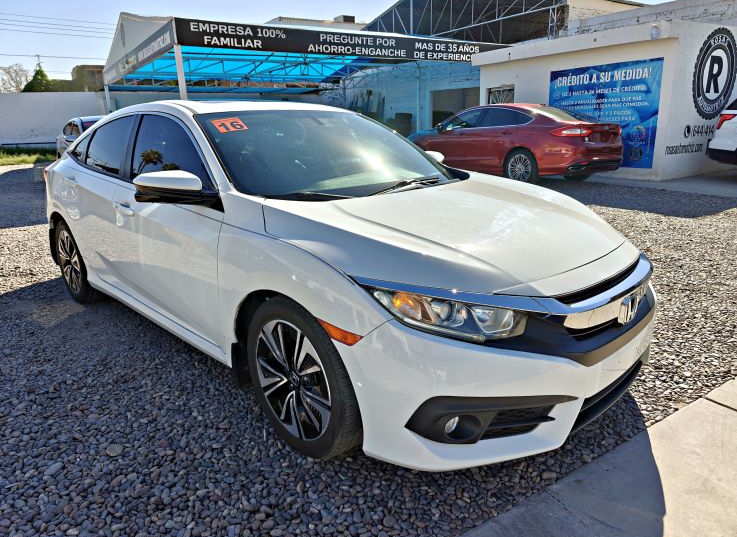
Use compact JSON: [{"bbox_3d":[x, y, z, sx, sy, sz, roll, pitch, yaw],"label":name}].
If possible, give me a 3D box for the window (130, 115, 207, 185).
[{"bbox_3d":[-0.959,-0.598,2.421,1.060,0.390,0.050,14,-4,43],"label":"window"}]

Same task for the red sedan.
[{"bbox_3d":[2.624,-2.573,9.994,1.880,1.475,4.870,-11,18,-31],"label":"red sedan"}]

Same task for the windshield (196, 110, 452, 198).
[{"bbox_3d":[-0.159,-0.649,2.641,1.480,0.120,0.970,-16,49,-43],"label":"windshield"}]

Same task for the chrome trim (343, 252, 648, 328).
[{"bbox_3d":[0.698,0.012,1.933,0.660,0.200,1.500,14,21,43],"label":"chrome trim"}]

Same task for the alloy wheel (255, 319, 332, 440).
[{"bbox_3d":[-0.228,0.402,1.882,0.455,0.455,0.180,14,21,43],"label":"alloy wheel"}]

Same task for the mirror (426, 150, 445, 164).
[{"bbox_3d":[0.497,-0.709,3.332,0.240,0.170,0.230,14,21,43],"label":"mirror"}]

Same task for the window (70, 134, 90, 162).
[{"bbox_3d":[-2.046,-0.857,3.481,0.360,0.210,0.040,14,-4,43],"label":"window"}]

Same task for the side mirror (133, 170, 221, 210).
[{"bbox_3d":[-0.824,-0.329,2.035,0.240,0.170,0.230,14,21,43],"label":"side mirror"}]

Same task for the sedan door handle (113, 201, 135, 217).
[{"bbox_3d":[-1.280,-0.318,2.575,0.250,0.050,0.055,14,21,43],"label":"sedan door handle"}]

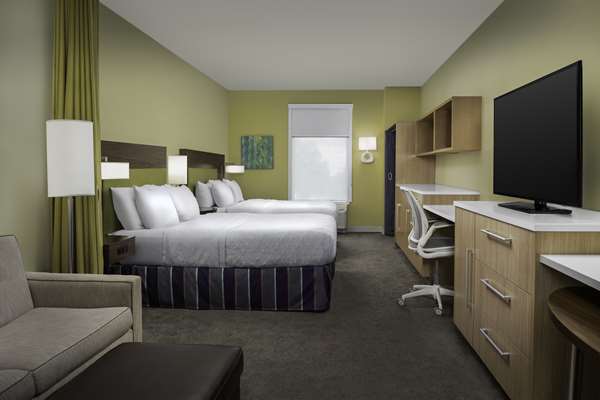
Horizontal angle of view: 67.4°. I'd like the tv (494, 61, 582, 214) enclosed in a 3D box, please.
[{"bbox_3d":[1.389,-0.321,2.729,0.220,0.763,1.200,0,4,5],"label":"tv"}]

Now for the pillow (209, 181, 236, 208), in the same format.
[{"bbox_3d":[-1.088,-0.095,6.515,0.180,0.400,0.660,-23,2,6],"label":"pillow"}]

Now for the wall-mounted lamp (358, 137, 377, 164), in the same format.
[{"bbox_3d":[1.213,-0.880,8.001,0.320,0.480,0.140,0,4,5],"label":"wall-mounted lamp"}]

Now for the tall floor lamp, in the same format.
[{"bbox_3d":[-1.485,0.245,2.971,0.320,1.524,0.320,0,4,5],"label":"tall floor lamp"}]

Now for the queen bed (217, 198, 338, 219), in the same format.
[{"bbox_3d":[-0.407,0.400,6.789,2.030,0.670,1.560,0,4,5],"label":"queen bed"}]

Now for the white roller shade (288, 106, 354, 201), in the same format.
[{"bbox_3d":[0.370,-0.846,8.121,1.160,1.740,0.080,0,4,5],"label":"white roller shade"}]

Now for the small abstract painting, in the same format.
[{"bbox_3d":[-0.778,-0.869,8.235,0.620,0.630,0.040,0,4,5],"label":"small abstract painting"}]

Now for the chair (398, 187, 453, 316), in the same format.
[{"bbox_3d":[1.232,0.411,3.982,0.660,0.990,0.670,-1,4,0],"label":"chair"}]

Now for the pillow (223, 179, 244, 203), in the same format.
[{"bbox_3d":[-1.026,-0.149,7.079,0.180,0.400,0.660,-23,2,6],"label":"pillow"}]

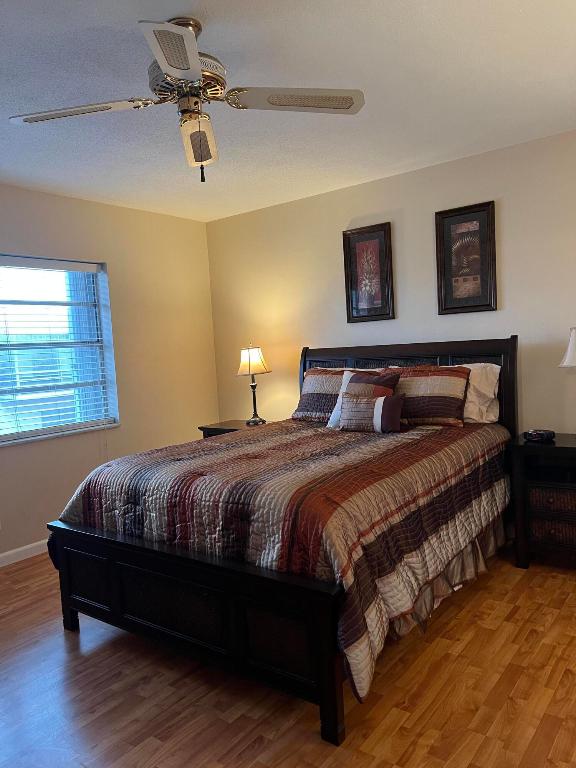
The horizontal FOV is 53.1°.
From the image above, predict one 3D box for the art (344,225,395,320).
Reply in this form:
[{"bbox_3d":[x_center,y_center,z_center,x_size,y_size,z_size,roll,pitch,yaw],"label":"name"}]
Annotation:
[{"bbox_3d":[0.584,-0.794,4.179,0.382,0.671,0.030,0,5,37],"label":"art"}]

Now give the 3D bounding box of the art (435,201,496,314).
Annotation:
[{"bbox_3d":[1.155,-0.803,3.748,0.378,0.678,0.030,0,5,37],"label":"art"}]

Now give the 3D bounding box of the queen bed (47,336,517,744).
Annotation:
[{"bbox_3d":[0.163,0.445,3.187,1.723,1.288,2.292,0,5,37],"label":"queen bed"}]

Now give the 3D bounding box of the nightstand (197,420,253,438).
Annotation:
[{"bbox_3d":[-0.306,0.674,4.637,0.615,0.690,0.480,0,5,37],"label":"nightstand"}]

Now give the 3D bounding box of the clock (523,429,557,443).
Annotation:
[{"bbox_3d":[1.436,0.293,3.295,0.105,0.054,0.160,-6,5,-39],"label":"clock"}]

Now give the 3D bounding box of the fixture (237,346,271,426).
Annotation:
[{"bbox_3d":[-0.278,0.006,4.656,0.265,0.635,0.265,0,5,37],"label":"fixture"}]

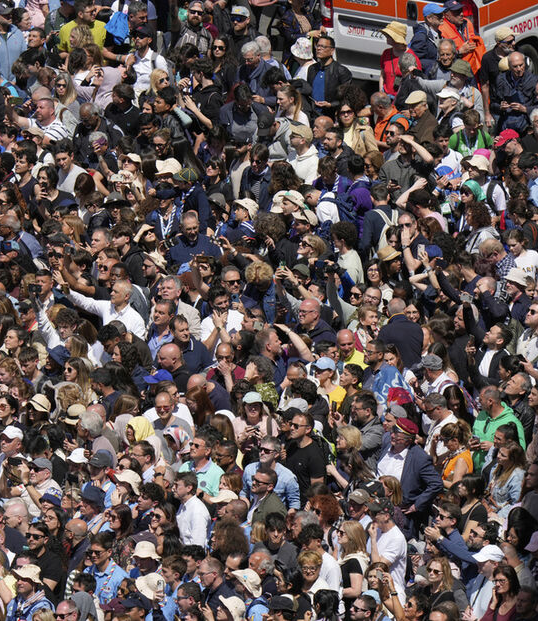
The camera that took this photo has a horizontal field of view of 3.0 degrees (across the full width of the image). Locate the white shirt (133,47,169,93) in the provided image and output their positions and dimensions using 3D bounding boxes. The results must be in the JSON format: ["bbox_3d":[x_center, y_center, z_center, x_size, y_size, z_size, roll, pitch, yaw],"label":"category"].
[{"bbox_3d":[-1.127,-2.280,101.925,0.480,0.660,0.320,11,21,38],"label":"white shirt"}]

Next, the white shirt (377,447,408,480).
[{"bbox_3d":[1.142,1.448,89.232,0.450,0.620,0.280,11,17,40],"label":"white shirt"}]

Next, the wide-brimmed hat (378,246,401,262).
[{"bbox_3d":[1.139,-0.529,97.832,0.270,0.130,0.240,-9,15,14],"label":"wide-brimmed hat"}]

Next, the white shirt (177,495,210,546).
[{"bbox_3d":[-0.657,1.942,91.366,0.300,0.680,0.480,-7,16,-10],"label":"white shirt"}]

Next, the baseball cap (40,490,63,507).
[{"bbox_3d":[-1.824,1.576,86.809,0.220,0.140,0.250,9,27,33],"label":"baseball cap"}]

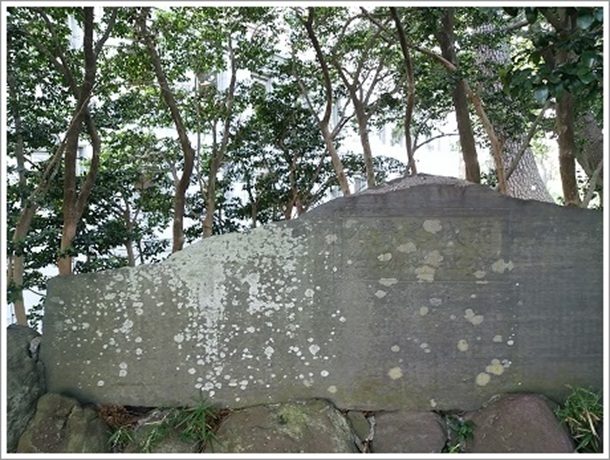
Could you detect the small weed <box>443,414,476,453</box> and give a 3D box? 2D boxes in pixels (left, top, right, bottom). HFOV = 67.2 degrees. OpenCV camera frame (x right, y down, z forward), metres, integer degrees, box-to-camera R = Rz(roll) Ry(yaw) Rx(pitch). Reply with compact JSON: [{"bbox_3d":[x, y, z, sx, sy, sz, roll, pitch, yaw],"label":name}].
[{"bbox_3d":[0.824,1.091,2.450,0.175,0.200,0.140,0,-2,0],"label":"small weed"}]

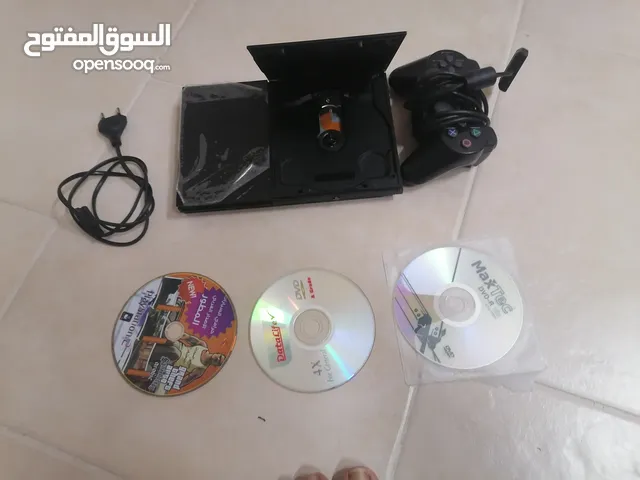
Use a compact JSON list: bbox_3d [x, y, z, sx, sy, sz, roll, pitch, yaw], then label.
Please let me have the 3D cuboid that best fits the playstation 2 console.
[{"bbox_3d":[-0.038,-0.132,0.488,0.231,0.152,0.153,-4,65,1],"label":"playstation 2 console"}]

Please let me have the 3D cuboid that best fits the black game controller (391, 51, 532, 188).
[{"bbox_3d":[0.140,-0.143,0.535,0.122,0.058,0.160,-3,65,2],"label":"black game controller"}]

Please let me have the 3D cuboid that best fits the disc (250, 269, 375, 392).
[{"bbox_3d":[-0.007,0.082,0.472,0.120,0.002,0.120,-4,65,1],"label":"disc"}]

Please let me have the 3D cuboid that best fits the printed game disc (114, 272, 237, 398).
[{"bbox_3d":[-0.139,0.087,0.477,0.120,0.002,0.120,-1,65,3],"label":"printed game disc"}]

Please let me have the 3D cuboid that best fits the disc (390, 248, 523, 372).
[{"bbox_3d":[0.130,0.061,0.473,0.120,0.002,0.120,-1,65,3],"label":"disc"}]

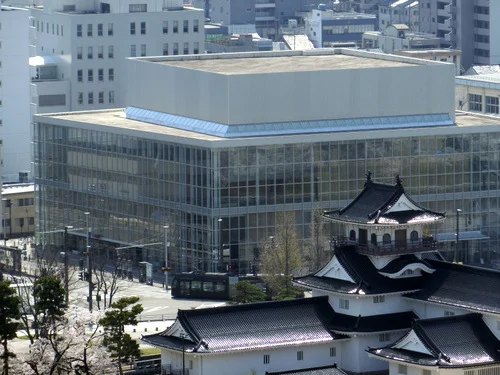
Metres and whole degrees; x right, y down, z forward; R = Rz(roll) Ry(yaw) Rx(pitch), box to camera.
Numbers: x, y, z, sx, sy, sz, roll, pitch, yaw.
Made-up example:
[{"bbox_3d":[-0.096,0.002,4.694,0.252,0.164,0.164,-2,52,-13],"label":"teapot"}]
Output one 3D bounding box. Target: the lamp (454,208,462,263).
[{"bbox_3d":[30.700,8.100,546.000,0.400,9.900,1.900,-4,7,-30],"label":"lamp"}]

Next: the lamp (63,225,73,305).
[{"bbox_3d":[-25.350,10.900,513.000,1.900,11.000,0.400,2,6,22],"label":"lamp"}]

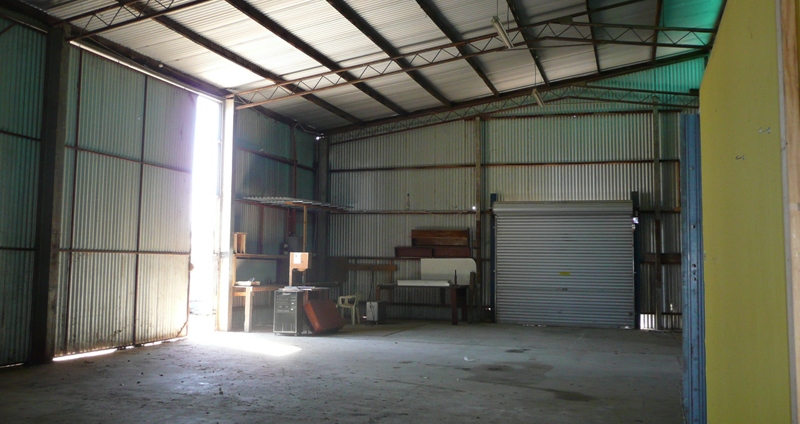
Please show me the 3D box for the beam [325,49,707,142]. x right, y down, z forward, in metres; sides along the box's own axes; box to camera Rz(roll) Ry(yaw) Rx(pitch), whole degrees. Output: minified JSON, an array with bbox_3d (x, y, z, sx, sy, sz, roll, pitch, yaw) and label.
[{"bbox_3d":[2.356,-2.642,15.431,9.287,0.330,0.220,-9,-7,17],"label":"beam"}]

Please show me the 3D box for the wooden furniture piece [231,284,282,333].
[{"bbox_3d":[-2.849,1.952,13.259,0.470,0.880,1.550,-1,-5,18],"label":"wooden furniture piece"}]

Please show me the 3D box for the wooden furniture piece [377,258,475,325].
[{"bbox_3d":[0.620,1.846,15.273,2.160,1.480,1.000,-1,-5,18],"label":"wooden furniture piece"}]

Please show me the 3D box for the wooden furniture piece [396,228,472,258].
[{"bbox_3d":[0.820,0.782,15.694,1.890,0.690,0.280,-1,-5,18],"label":"wooden furniture piece"}]

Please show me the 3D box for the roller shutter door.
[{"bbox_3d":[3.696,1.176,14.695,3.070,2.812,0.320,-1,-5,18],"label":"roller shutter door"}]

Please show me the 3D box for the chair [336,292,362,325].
[{"bbox_3d":[-1.124,2.157,14.661,0.500,0.720,0.510,-1,-5,24],"label":"chair"}]

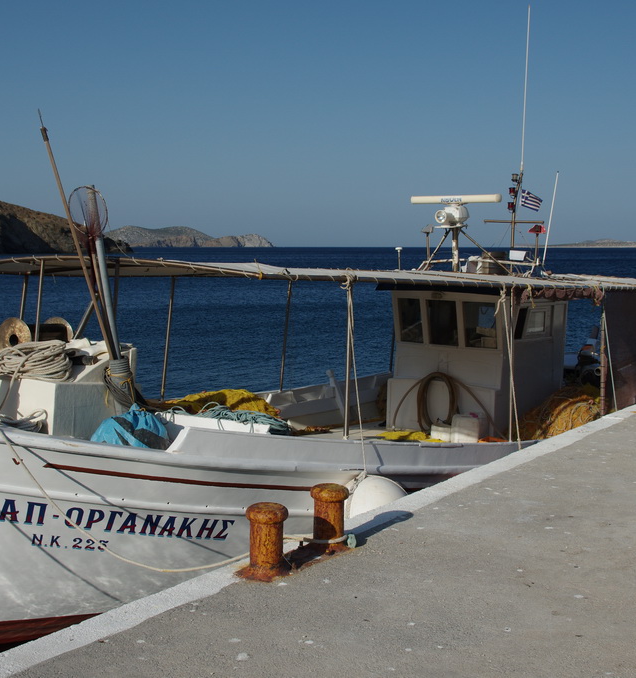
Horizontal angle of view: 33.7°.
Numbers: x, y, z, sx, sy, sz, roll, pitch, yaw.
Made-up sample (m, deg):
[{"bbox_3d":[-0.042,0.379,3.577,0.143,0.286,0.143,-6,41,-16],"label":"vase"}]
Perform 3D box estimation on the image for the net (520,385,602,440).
[{"bbox_3d":[2.763,0.850,11.819,0.850,0.600,1.250,4,6,36],"label":"net"}]

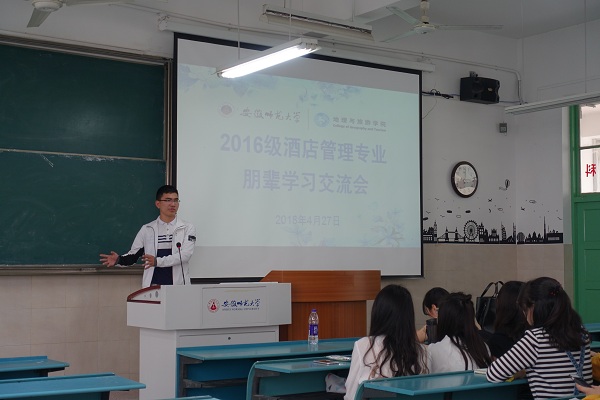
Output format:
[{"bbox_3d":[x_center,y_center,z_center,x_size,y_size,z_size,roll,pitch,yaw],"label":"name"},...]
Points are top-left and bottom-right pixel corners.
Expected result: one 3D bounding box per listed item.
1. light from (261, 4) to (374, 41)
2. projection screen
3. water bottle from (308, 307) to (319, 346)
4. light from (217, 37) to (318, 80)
[{"bbox_3d":[0.194,-1.666,8.932,1.240,0.160,0.170,3,-4,-34],"label":"light"},{"bbox_3d":[0.096,-0.342,9.406,3.050,2.290,0.050,3,-4,-34],"label":"projection screen"},{"bbox_3d":[0.088,0.827,6.080,0.064,0.232,0.064,0,-3,0],"label":"water bottle"},{"bbox_3d":[-0.259,-1.007,6.783,0.140,0.075,1.240,3,-4,-34],"label":"light"}]

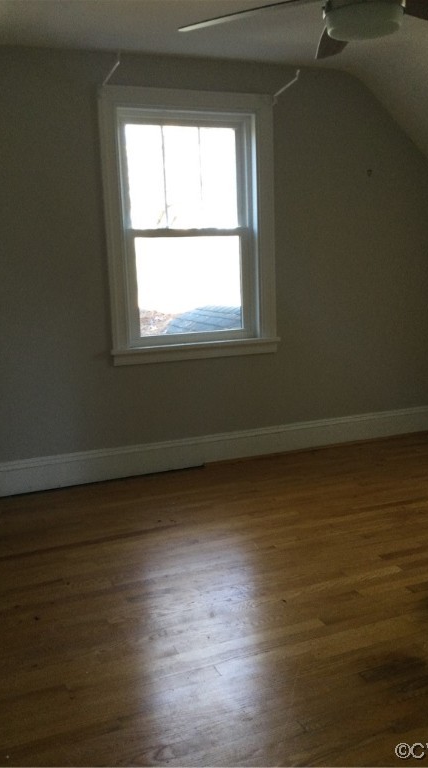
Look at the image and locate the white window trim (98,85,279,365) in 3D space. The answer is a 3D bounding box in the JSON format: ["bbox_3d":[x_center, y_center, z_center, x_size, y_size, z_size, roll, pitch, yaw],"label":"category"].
[{"bbox_3d":[-0.120,-0.907,4.027,1.082,1.537,0.100,-6,10,-21],"label":"white window trim"}]

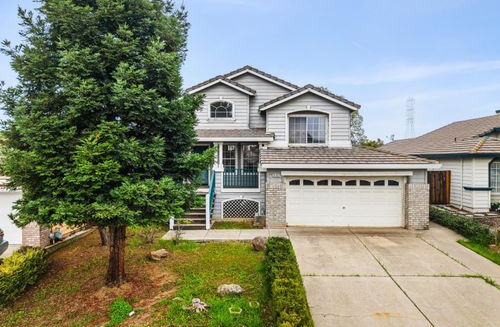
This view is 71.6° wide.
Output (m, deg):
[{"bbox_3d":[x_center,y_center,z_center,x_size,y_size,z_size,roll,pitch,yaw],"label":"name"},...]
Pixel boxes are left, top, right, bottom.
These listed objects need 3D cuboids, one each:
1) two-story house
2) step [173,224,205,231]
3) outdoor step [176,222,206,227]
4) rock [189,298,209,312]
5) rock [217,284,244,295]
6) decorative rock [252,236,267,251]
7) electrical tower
[{"bbox_3d":[2.500,-1.150,20.200,10.700,7.600,12.500,0,1,2],"label":"two-story house"},{"bbox_3d":[-2.570,2.730,14.620,1.500,0.190,0.330,0,1,2],"label":"step"},{"bbox_3d":[-2.580,2.580,14.800,1.450,0.180,0.320,0,1,2],"label":"outdoor step"},{"bbox_3d":[-1.170,3.260,7.950,0.450,0.220,0.360,0,1,2],"label":"rock"},{"bbox_3d":[-0.500,3.200,8.800,0.680,0.180,0.360,0,1,2],"label":"rock"},{"bbox_3d":[0.330,2.810,12.200,0.490,0.460,0.450,0,1,2],"label":"decorative rock"},{"bbox_3d":[97.200,-21.500,210.000,6.000,38.000,6.000,0,1,2],"label":"electrical tower"}]

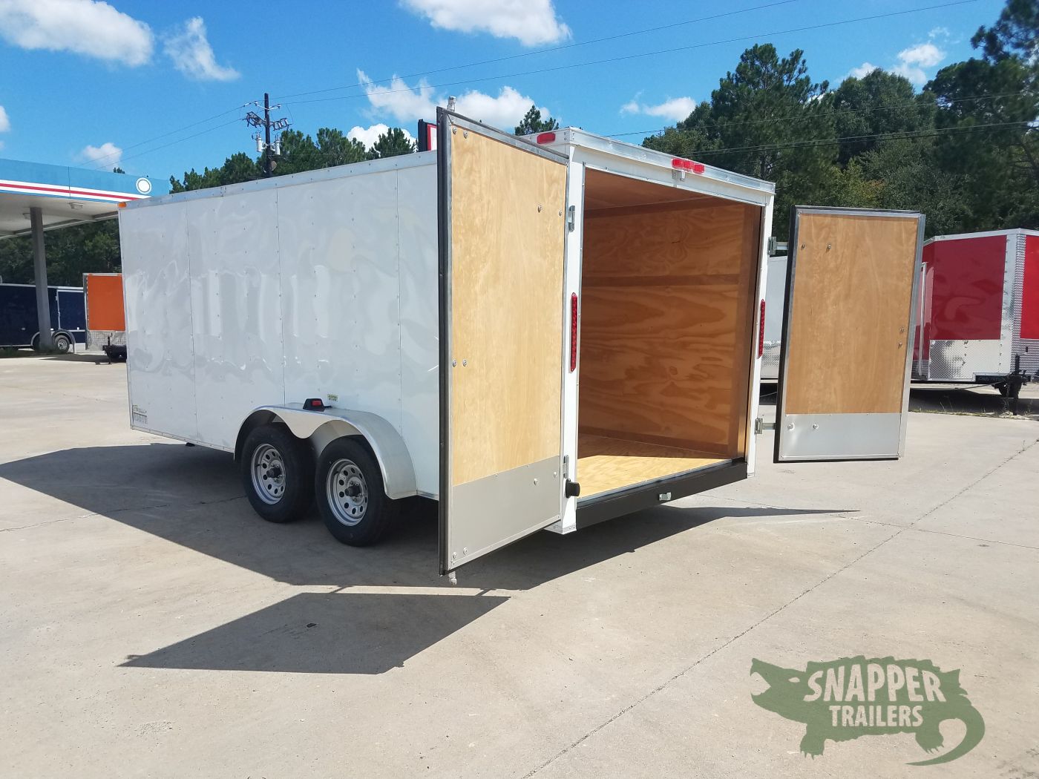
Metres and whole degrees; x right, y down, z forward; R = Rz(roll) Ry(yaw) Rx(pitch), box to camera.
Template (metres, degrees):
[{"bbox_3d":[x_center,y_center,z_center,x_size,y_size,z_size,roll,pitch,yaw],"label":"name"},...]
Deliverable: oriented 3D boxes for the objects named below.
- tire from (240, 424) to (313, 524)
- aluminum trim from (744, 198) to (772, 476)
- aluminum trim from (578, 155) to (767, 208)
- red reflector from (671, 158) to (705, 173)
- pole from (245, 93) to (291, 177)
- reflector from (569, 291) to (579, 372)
[{"bbox_3d":[-1.684,0.587,5.480,0.690,0.690,0.220,7,9,40],"label":"tire"},{"bbox_3d":[1.684,-0.369,5.506,0.070,1.950,0.120,7,10,43],"label":"aluminum trim"},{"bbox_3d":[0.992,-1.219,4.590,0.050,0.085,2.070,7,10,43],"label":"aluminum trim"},{"bbox_3d":[0.978,-1.297,4.519,0.035,0.055,0.360,7,10,43],"label":"red reflector"},{"bbox_3d":[-13.647,-9.879,42.732,2.300,12.000,1.000,-2,7,-18],"label":"pole"},{"bbox_3d":[0.279,-0.290,3.987,0.030,0.410,0.045,7,10,43],"label":"reflector"}]

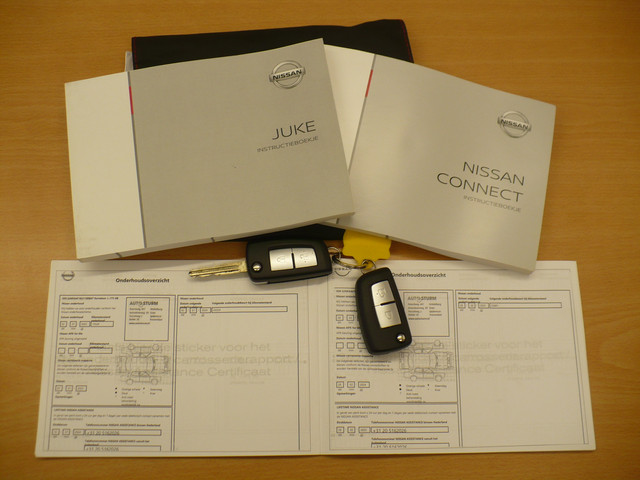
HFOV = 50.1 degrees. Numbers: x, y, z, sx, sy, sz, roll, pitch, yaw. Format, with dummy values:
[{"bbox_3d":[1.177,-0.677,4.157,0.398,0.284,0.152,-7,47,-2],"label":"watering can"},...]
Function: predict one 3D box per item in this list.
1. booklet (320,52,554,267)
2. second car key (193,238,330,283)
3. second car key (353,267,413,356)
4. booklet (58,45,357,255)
[{"bbox_3d":[0.080,-0.067,0.551,0.210,0.014,0.147,14,74,-5],"label":"booklet"},{"bbox_3d":[-0.047,0.018,0.539,0.111,0.014,0.034,-5,76,-3],"label":"second car key"},{"bbox_3d":[0.047,0.056,0.533,0.034,0.014,0.065,-13,77,-5],"label":"second car key"},{"bbox_3d":[-0.089,-0.071,0.536,0.210,0.014,0.147,-9,75,1],"label":"booklet"}]

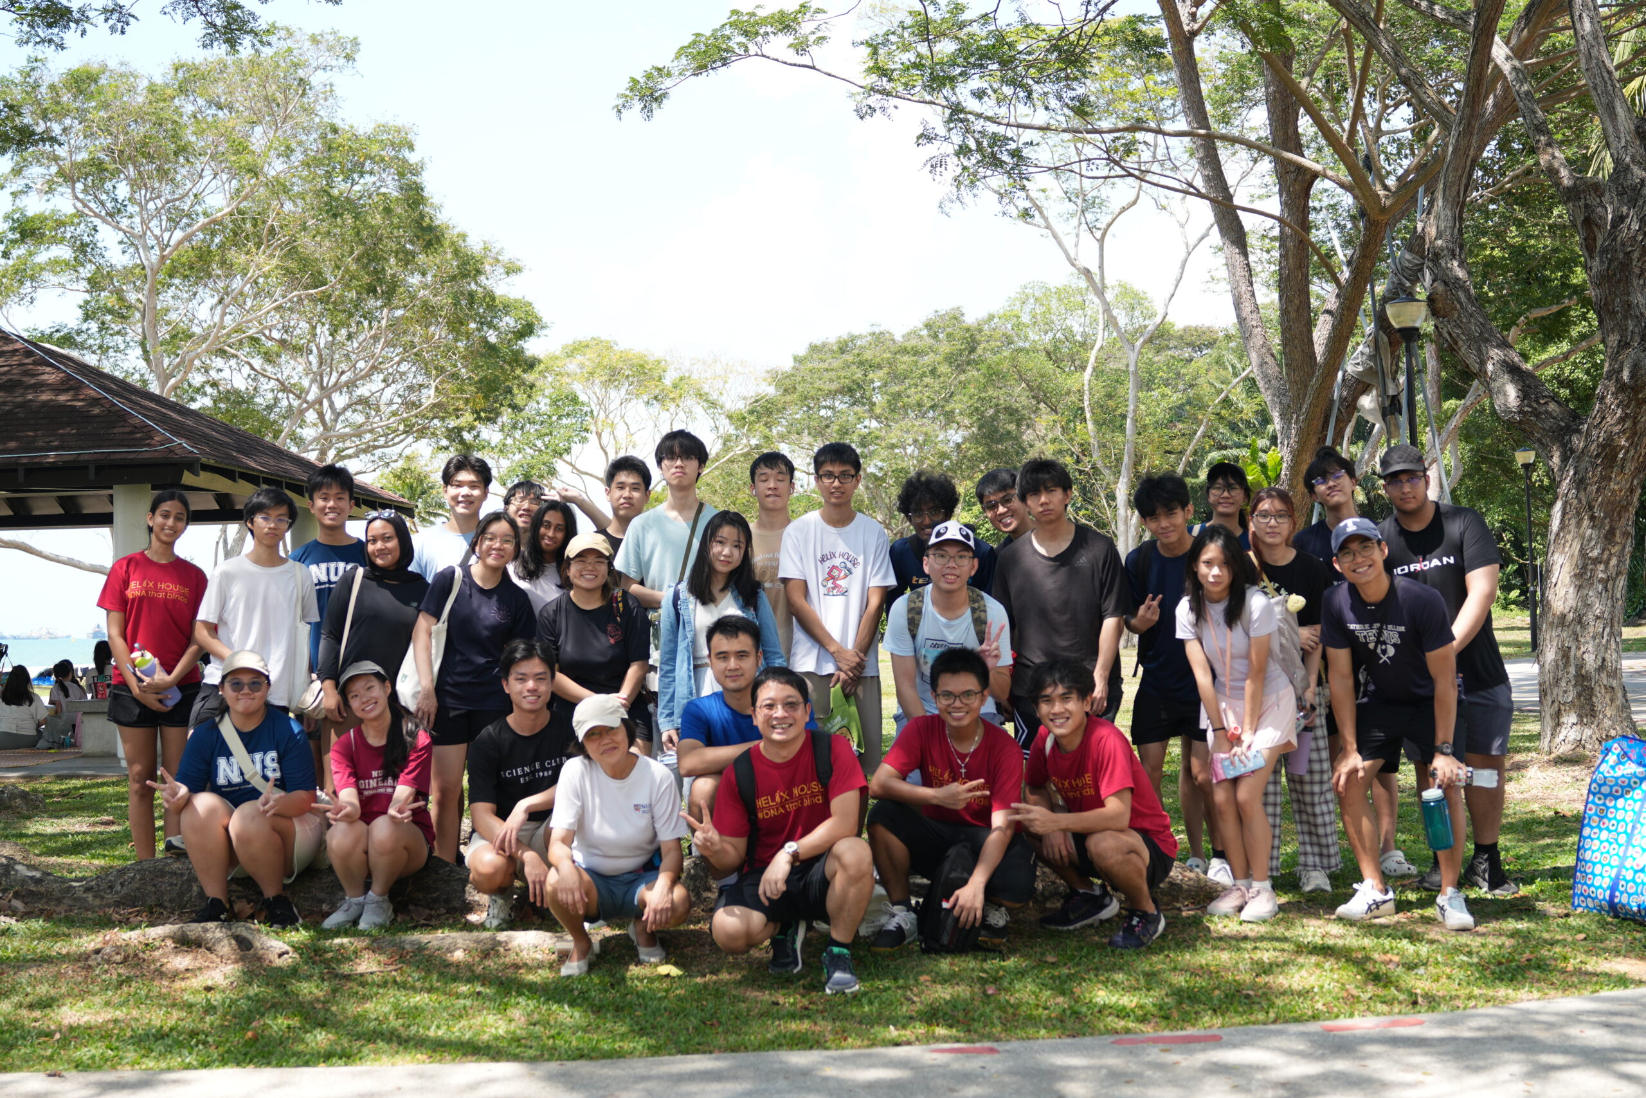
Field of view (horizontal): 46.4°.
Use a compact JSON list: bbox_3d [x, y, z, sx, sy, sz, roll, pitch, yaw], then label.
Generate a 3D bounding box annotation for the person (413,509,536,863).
[{"bbox_3d":[-1.460,0.583,8.000,0.480,1.480,0.420,-1,-2,-12],"label":"person"}]

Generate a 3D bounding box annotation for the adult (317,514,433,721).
[{"bbox_3d":[-1.856,0.605,8.000,0.480,1.515,0.380,-1,-2,-14],"label":"adult"}]

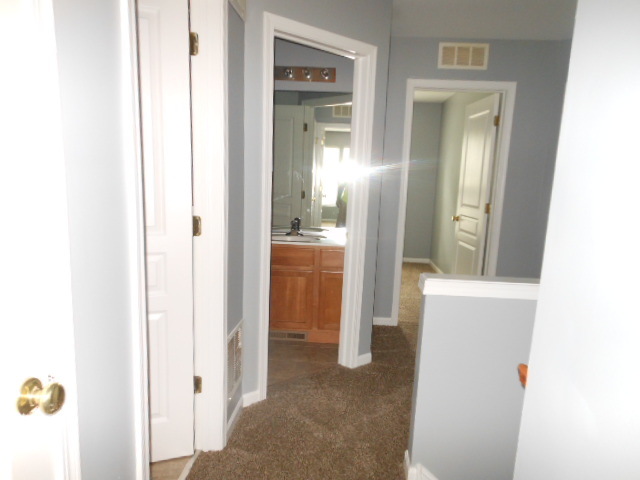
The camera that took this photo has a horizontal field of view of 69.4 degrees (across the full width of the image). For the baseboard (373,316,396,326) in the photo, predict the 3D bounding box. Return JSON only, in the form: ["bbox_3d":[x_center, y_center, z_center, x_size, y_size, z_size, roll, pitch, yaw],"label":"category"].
[{"bbox_3d":[0.545,0.726,4.093,0.215,0.078,0.014,3,9,4],"label":"baseboard"}]

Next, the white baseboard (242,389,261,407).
[{"bbox_3d":[-0.396,0.915,2.667,0.108,0.080,0.014,-6,12,-41],"label":"white baseboard"}]

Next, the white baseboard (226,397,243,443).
[{"bbox_3d":[-0.441,0.946,2.457,0.014,0.082,0.355,3,9,4],"label":"white baseboard"}]

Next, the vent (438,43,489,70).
[{"bbox_3d":[1.154,-1.470,3.704,0.393,0.202,0.018,3,9,4],"label":"vent"}]

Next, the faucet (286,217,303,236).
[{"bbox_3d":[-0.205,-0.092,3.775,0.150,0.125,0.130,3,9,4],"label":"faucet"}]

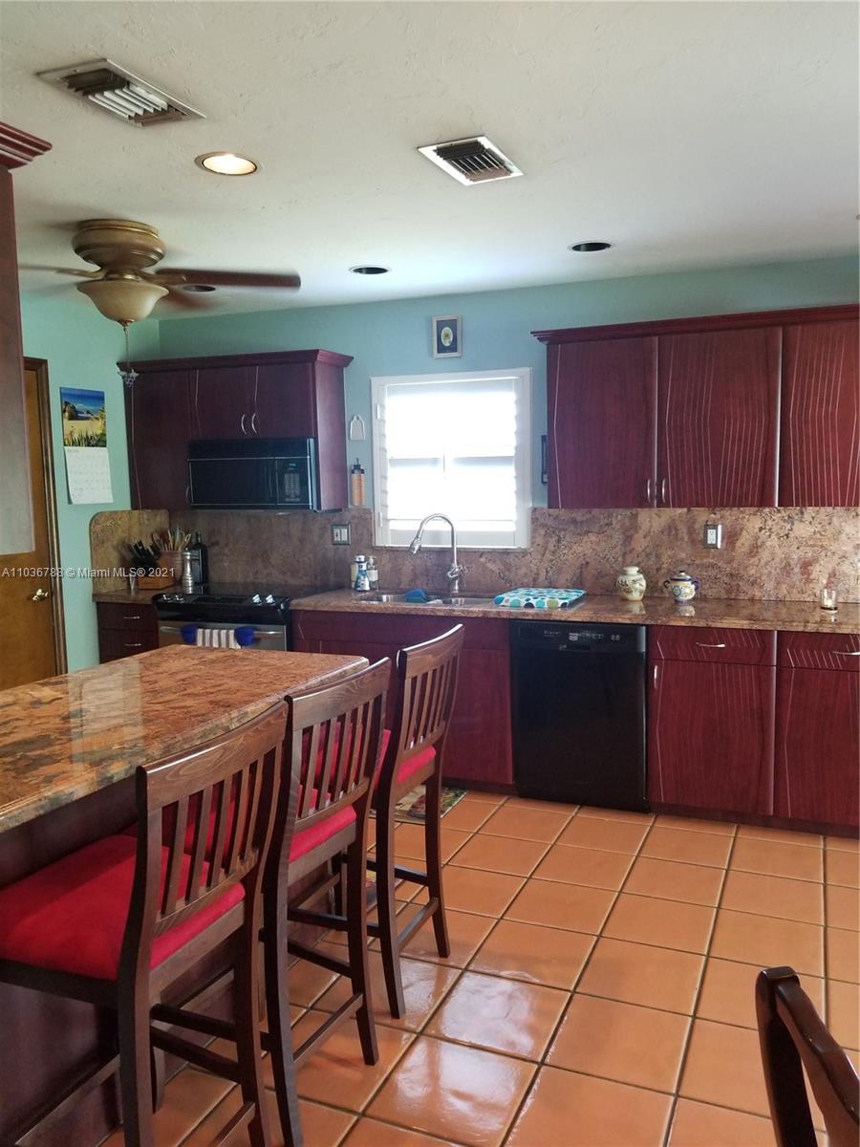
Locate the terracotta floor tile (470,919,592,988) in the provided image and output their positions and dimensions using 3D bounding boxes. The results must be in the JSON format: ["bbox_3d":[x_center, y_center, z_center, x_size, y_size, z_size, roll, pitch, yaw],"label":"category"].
[{"bbox_3d":[0.325,1.189,2.687,0.324,0.015,0.324,1,6,24],"label":"terracotta floor tile"}]

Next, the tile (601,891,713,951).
[{"bbox_3d":[0.759,1.156,2.838,0.323,0.012,0.323,1,6,24],"label":"tile"}]

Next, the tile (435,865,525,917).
[{"bbox_3d":[0.154,1.144,3.105,0.323,0.012,0.323,1,6,24],"label":"tile"}]

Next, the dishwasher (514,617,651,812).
[{"bbox_3d":[0.759,0.620,4.035,0.600,0.860,0.610,1,6,24],"label":"dishwasher"}]

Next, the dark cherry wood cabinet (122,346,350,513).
[{"bbox_3d":[-1.097,-0.767,4.911,1.337,0.818,0.356,1,6,24],"label":"dark cherry wood cabinet"}]

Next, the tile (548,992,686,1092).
[{"bbox_3d":[0.498,1.225,2.249,0.324,0.015,0.324,1,6,24],"label":"tile"}]

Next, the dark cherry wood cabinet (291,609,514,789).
[{"bbox_3d":[-0.041,0.557,4.407,1.158,0.792,0.604,1,6,24],"label":"dark cherry wood cabinet"}]

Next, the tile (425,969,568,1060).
[{"bbox_3d":[0.192,1.219,2.382,0.324,0.015,0.324,1,6,24],"label":"tile"}]

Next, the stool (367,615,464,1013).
[{"bbox_3d":[-0.179,0.686,2.544,0.484,1.023,0.435,1,6,24],"label":"stool"}]

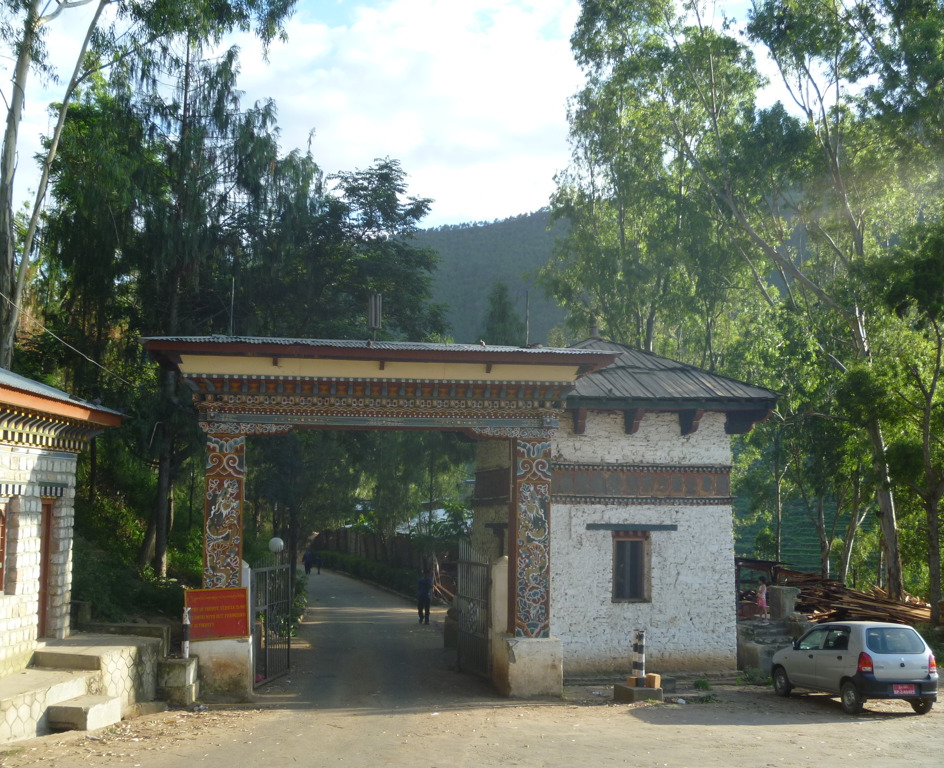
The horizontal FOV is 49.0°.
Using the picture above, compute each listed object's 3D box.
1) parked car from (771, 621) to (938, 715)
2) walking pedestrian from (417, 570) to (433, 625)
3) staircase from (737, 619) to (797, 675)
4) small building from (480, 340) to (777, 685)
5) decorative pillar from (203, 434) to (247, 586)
[{"bbox_3d":[6.860,5.108,19.000,1.480,1.460,3.500,2,-9,-12],"label":"parked car"},{"bbox_3d":[-1.470,6.680,32.386,0.500,1.680,0.360,1,-7,-6],"label":"walking pedestrian"},{"bbox_3d":[6.298,5.686,22.297,1.500,1.300,1.500,2,-7,-11],"label":"staircase"},{"bbox_3d":[2.871,2.627,24.263,6.000,7.500,6.200,2,-7,-11],"label":"small building"},{"bbox_3d":[-4.778,2.922,20.128,0.680,3.880,0.680,1,-7,-7],"label":"decorative pillar"}]

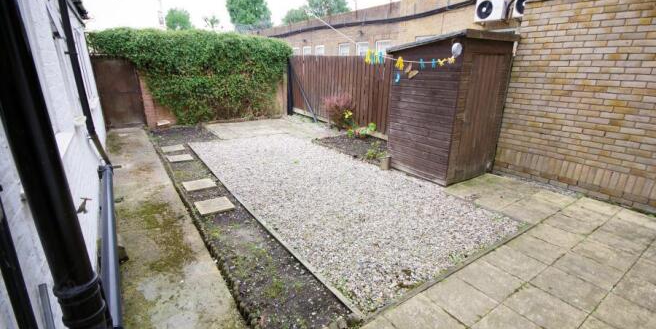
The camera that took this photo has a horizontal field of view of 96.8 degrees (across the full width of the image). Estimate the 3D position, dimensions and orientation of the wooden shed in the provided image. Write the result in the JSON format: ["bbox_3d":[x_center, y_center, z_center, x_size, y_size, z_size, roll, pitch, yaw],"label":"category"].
[{"bbox_3d":[1.854,-0.905,4.668,1.353,2.071,1.303,-12,21,-32],"label":"wooden shed"}]

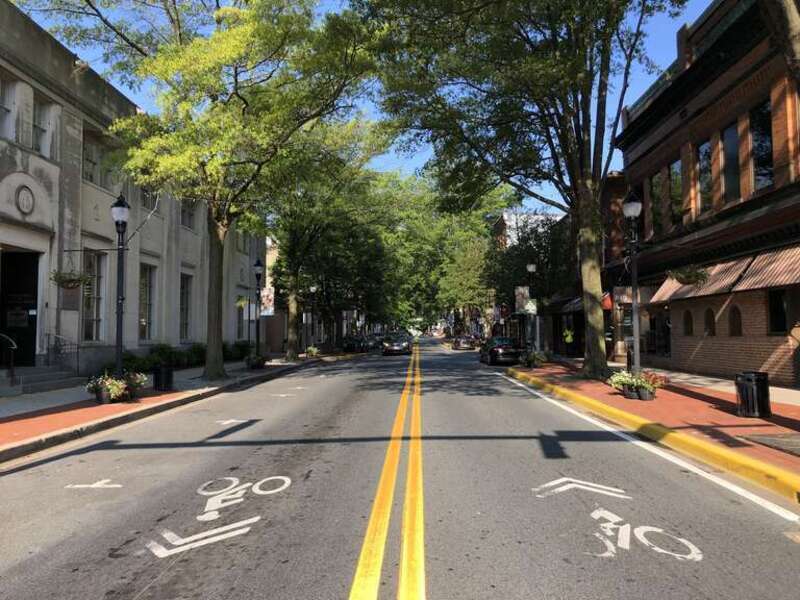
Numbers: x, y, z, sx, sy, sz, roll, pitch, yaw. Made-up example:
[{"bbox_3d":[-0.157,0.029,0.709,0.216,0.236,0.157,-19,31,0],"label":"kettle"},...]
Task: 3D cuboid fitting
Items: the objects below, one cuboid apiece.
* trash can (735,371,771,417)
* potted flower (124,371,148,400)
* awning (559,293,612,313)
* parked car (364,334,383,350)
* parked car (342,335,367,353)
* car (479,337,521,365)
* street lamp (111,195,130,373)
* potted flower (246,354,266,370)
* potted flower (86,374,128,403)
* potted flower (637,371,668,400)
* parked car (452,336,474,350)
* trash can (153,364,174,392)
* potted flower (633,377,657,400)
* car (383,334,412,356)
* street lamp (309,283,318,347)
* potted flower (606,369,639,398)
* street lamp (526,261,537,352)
[{"bbox_3d":[6.601,1.749,12.100,0.640,0.810,0.640,0,-3,2],"label":"trash can"},{"bbox_3d":[-6.429,2.087,15.700,0.680,0.700,0.680,0,-3,2],"label":"potted flower"},{"bbox_3d":[10.634,0.174,37.500,1.300,1.000,7.000,0,-3,2],"label":"awning"},{"bbox_3d":[-2.634,3.955,59.800,1.820,1.460,4.600,0,-3,2],"label":"parked car"},{"bbox_3d":[-3.616,3.512,52.000,1.820,1.480,4.600,0,-3,2],"label":"parked car"},{"bbox_3d":[5.354,2.666,34.300,1.820,1.480,4.600,0,-3,2],"label":"car"},{"bbox_3d":[-6.587,-0.068,15.250,0.480,4.880,0.480,0,-3,2],"label":"street lamp"},{"bbox_3d":[-6.209,2.665,28.000,0.850,0.670,0.800,0,-3,2],"label":"potted flower"},{"bbox_3d":[-6.871,2.079,15.200,0.930,0.660,0.850,0,-3,2],"label":"potted flower"},{"bbox_3d":[5.931,1.980,15.200,0.730,0.670,0.650,0,-3,2],"label":"potted flower"},{"bbox_3d":[6.044,3.984,61.046,1.800,1.420,4.500,0,-3,2],"label":"parked car"},{"bbox_3d":[-6.834,2.263,18.700,0.620,0.820,0.620,0,-3,0],"label":"trash can"},{"bbox_3d":[5.679,2.031,15.000,0.540,0.550,0.520,0,-3,2],"label":"potted flower"},{"bbox_3d":[-0.206,3.366,48.446,1.830,1.480,4.600,0,-3,2],"label":"car"},{"bbox_3d":[-5.547,1.218,41.500,0.480,4.880,0.480,0,-3,2],"label":"street lamp"},{"bbox_3d":[5.284,2.010,15.300,0.760,0.660,0.720,0,-3,2],"label":"potted flower"},{"bbox_3d":[5.812,0.527,28.600,0.480,4.880,0.480,0,-3,2],"label":"street lamp"}]

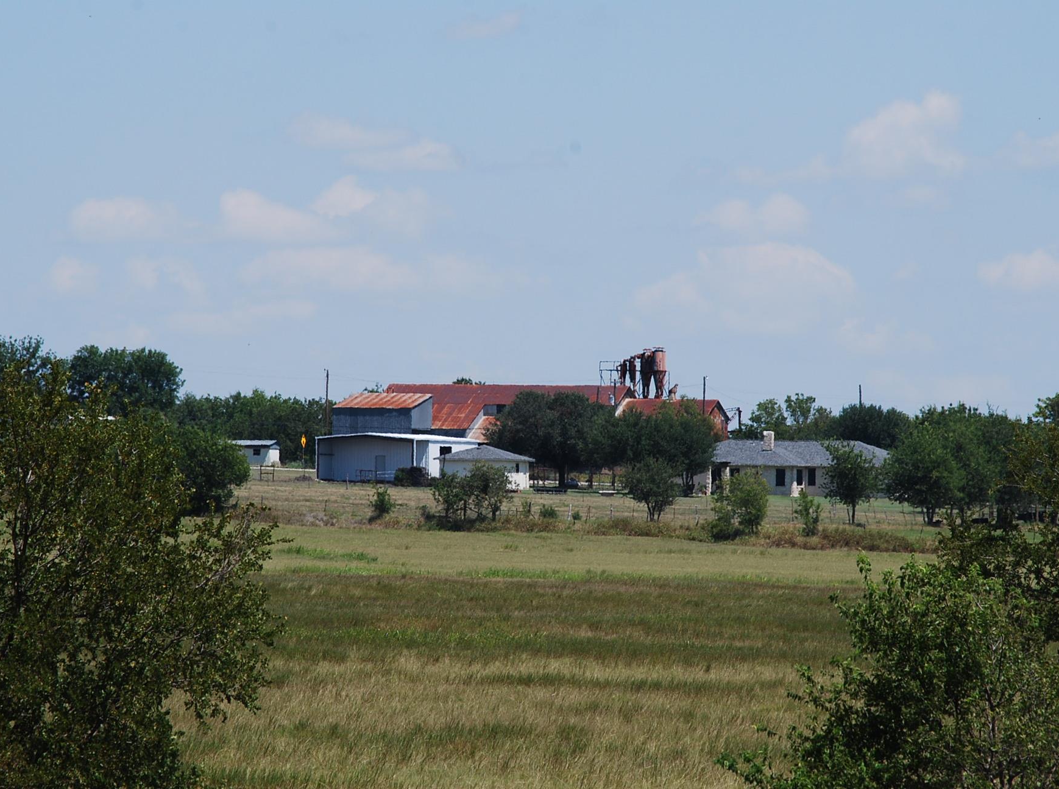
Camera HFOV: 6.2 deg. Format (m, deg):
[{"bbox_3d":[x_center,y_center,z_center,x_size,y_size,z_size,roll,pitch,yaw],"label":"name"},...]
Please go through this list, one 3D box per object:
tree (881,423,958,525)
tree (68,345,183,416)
[{"bbox_3d":[27.960,5.710,705.000,5.550,7.330,5.270,0,0,0],"label":"tree"},{"bbox_3d":[-41.521,0.851,1010.000,11.820,11.920,11.230,0,0,0],"label":"tree"}]

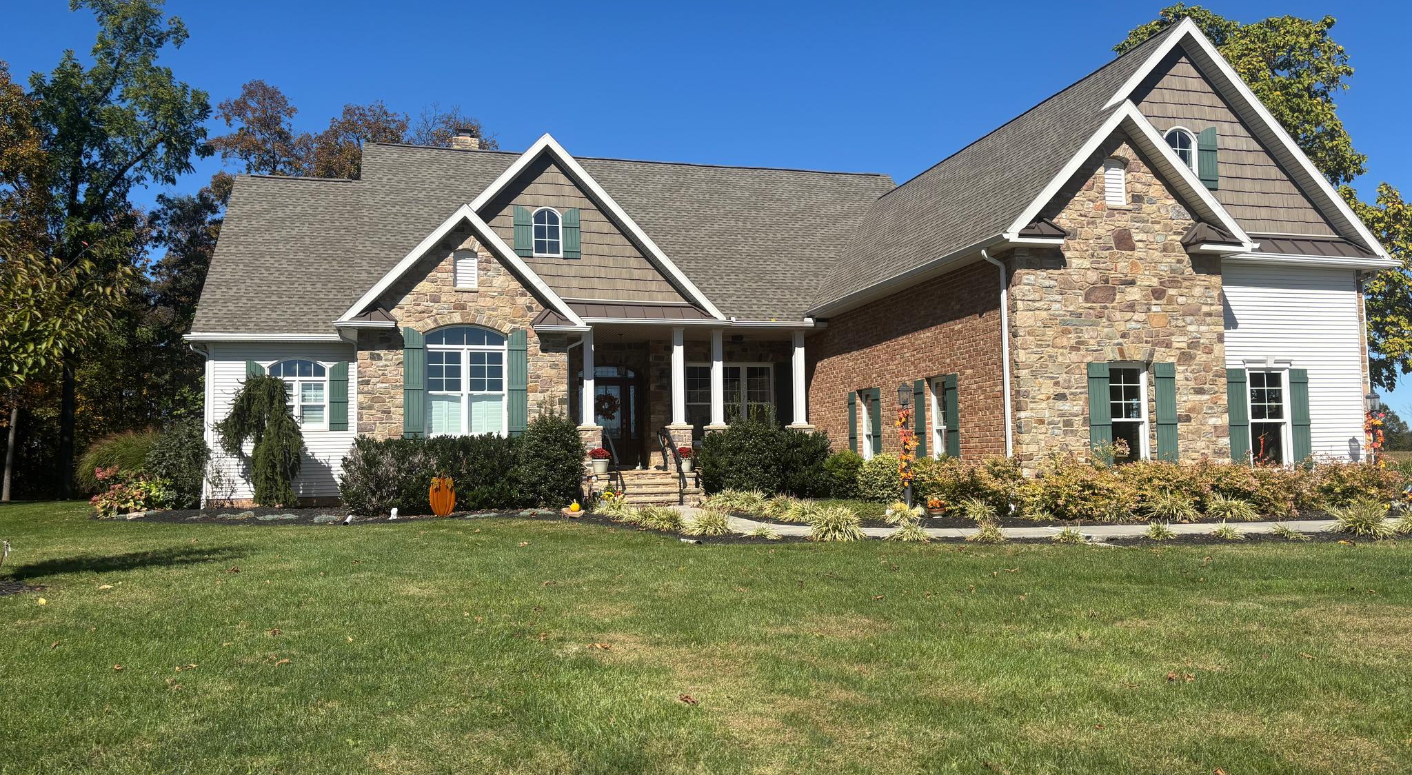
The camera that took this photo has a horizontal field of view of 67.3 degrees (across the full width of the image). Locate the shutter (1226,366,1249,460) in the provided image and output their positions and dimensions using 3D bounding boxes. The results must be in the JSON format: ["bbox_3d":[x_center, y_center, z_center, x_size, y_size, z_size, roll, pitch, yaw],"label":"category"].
[{"bbox_3d":[8.745,0.538,17.449,0.390,1.770,0.050,0,-4,-15],"label":"shutter"}]

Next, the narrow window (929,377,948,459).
[{"bbox_3d":[3.903,0.672,17.593,0.140,1.660,0.690,0,-4,-15],"label":"narrow window"}]

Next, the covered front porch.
[{"bbox_3d":[-0.434,0.257,22.793,5.350,3.850,2.873,0,-4,-15],"label":"covered front porch"}]

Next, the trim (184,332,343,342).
[{"bbox_3d":[-8.908,-1.000,21.566,3.000,0.150,0.130,0,-4,-15],"label":"trim"}]

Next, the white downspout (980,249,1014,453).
[{"bbox_3d":[4.255,-0.192,15.565,0.500,3.800,0.120,0,-4,-15],"label":"white downspout"}]

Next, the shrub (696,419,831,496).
[{"bbox_3d":[1.024,1.321,19.742,2.300,1.460,1.500,0,-4,-15],"label":"shrub"}]

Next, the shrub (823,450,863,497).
[{"bbox_3d":[2.502,1.597,19.442,0.800,0.850,0.850,-1,-4,0],"label":"shrub"}]

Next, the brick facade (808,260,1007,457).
[{"bbox_3d":[3.455,0.189,19.343,0.300,3.780,8.365,0,-4,-15],"label":"brick facade"}]

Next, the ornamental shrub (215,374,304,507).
[{"bbox_3d":[-8.796,1.058,20.919,1.600,2.650,1.350,0,-4,-15],"label":"ornamental shrub"}]

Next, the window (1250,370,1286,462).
[{"bbox_3d":[9.381,0.567,17.608,0.770,1.730,0.120,0,-4,-15],"label":"window"}]

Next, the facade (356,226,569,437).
[{"bbox_3d":[-4.643,-0.426,20.454,3.950,5.330,0.350,0,-4,-15],"label":"facade"}]

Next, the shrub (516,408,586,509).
[{"bbox_3d":[-2.930,1.278,19.620,1.220,1.800,1.250,0,-4,-15],"label":"shrub"}]

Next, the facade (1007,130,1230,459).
[{"bbox_3d":[6.171,-1.058,15.964,3.680,5.610,0.350,0,-4,-15],"label":"facade"}]

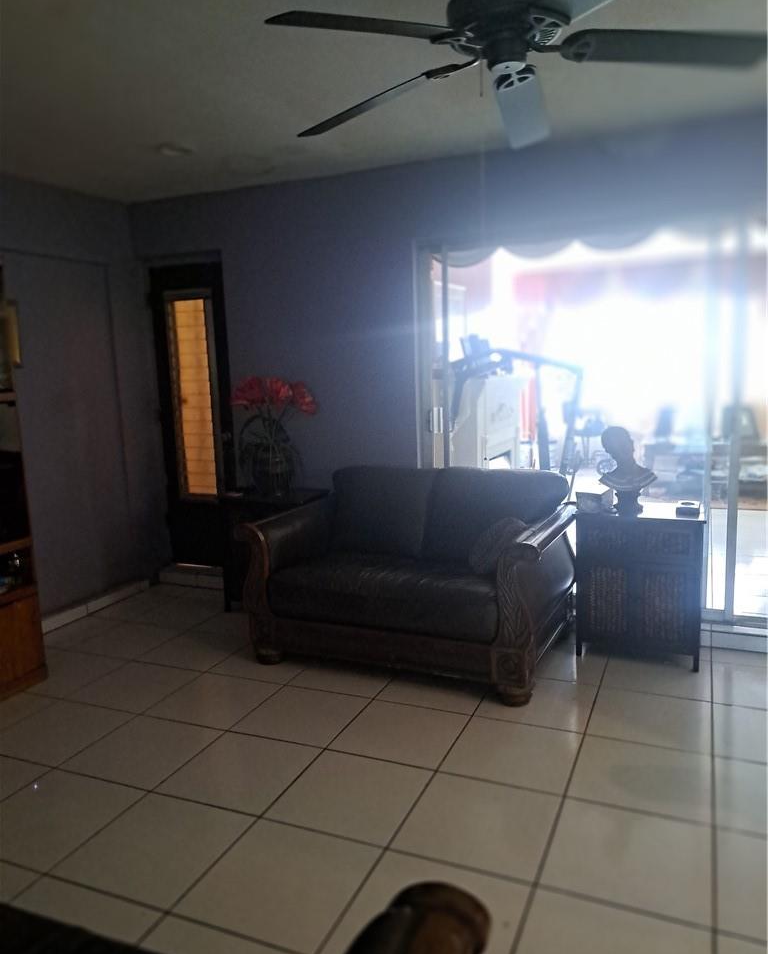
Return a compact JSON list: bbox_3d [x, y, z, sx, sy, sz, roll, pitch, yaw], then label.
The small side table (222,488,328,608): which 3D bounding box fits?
[{"bbox_3d":[-0.654,0.461,4.408,0.583,0.712,0.383,1,8,24],"label":"small side table"}]

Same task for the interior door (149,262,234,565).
[{"bbox_3d":[-1.281,-0.402,4.970,0.623,2.096,0.049,1,8,24],"label":"interior door"}]

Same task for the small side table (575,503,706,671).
[{"bbox_3d":[1.258,0.512,3.495,0.583,0.712,0.401,1,8,24],"label":"small side table"}]

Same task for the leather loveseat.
[{"bbox_3d":[0.150,0.441,3.614,1.500,0.903,0.908,1,8,25],"label":"leather loveseat"}]

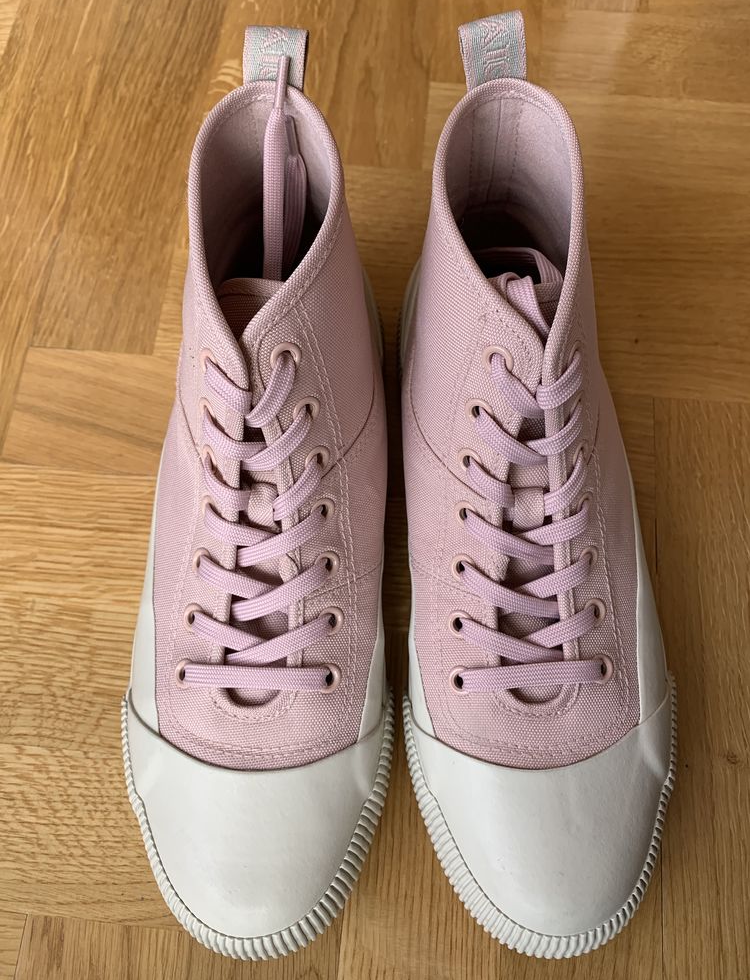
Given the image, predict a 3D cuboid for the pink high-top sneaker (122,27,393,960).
[{"bbox_3d":[-0.045,0.009,0.254,0.107,0.137,0.293,2,72,2],"label":"pink high-top sneaker"}]

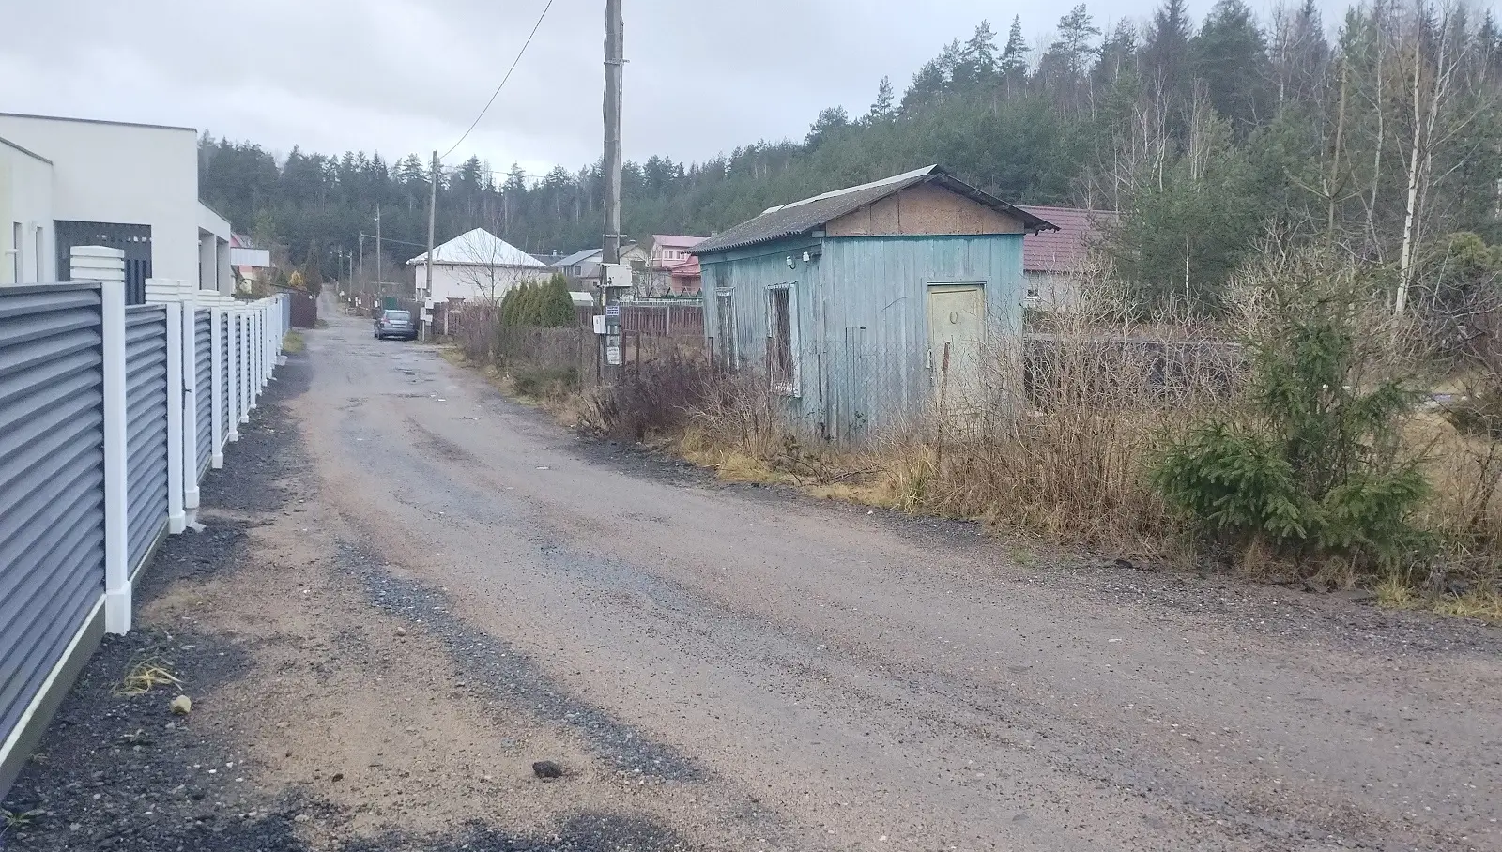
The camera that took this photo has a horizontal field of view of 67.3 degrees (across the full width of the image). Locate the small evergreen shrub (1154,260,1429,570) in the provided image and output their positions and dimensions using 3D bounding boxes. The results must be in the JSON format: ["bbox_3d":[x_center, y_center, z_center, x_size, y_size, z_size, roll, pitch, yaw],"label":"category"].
[{"bbox_3d":[3.592,-0.098,7.500,1.700,1.950,1.600,3,6,25],"label":"small evergreen shrub"}]

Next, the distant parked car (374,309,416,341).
[{"bbox_3d":[-18.186,-5.182,57.800,1.780,1.470,4.400,-2,6,-22],"label":"distant parked car"}]

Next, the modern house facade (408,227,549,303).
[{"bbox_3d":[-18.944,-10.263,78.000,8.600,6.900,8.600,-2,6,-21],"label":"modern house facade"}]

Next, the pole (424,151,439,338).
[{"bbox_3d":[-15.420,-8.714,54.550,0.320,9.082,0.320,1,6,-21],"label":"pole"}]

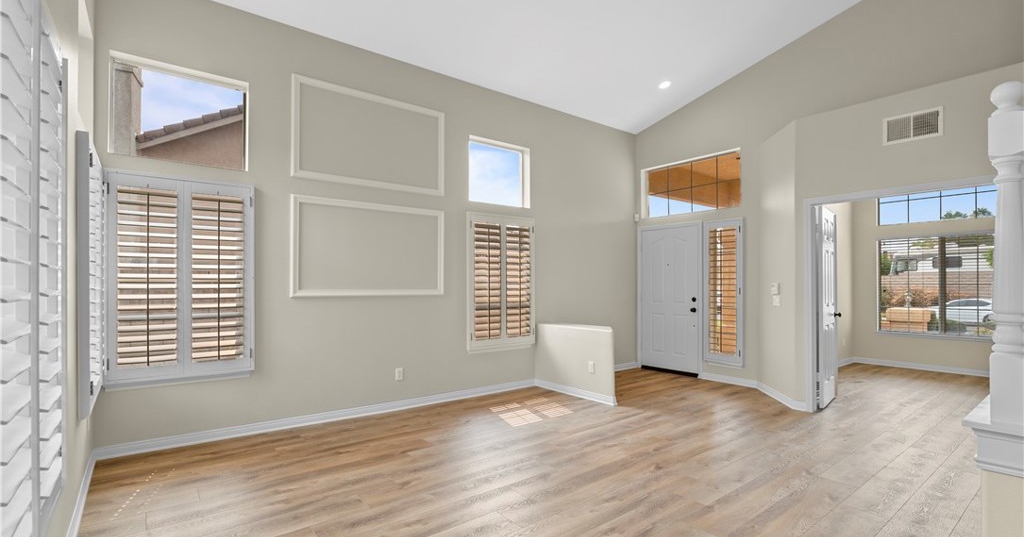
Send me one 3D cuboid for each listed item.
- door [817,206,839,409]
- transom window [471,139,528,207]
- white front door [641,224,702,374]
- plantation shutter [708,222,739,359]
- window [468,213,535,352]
[{"bbox_3d":[3.350,0.399,4.827,0.620,2.028,0.045,1,-2,-44],"label":"door"},{"bbox_3d":[-0.146,-1.112,5.372,0.876,0.735,0.100,1,-2,-38],"label":"transom window"},{"bbox_3d":[2.208,0.436,6.403,0.060,2.034,0.910,1,-2,-38],"label":"white front door"},{"bbox_3d":[2.671,0.275,5.762,0.050,1.636,0.390,1,-2,-38],"label":"plantation shutter"},{"bbox_3d":[-0.095,0.155,5.324,0.977,1.550,0.080,1,-2,-38],"label":"window"}]

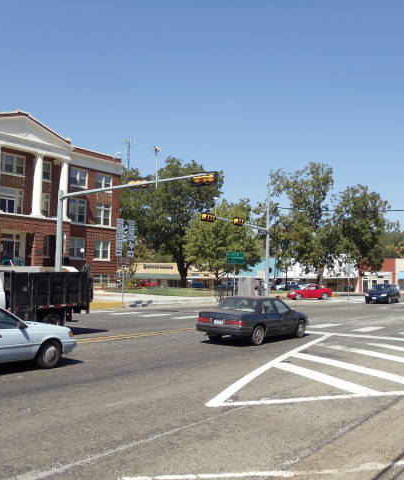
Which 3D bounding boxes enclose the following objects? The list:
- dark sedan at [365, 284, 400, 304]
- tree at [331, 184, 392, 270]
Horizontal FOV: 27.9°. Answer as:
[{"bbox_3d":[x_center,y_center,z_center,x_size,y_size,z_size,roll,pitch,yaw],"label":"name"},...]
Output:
[{"bbox_3d":[13.913,4.148,62.600,1.760,1.420,4.700,-1,-3,24],"label":"dark sedan"},{"bbox_3d":[17.535,-0.719,90.000,6.800,11.000,6.800,-1,-3,27],"label":"tree"}]

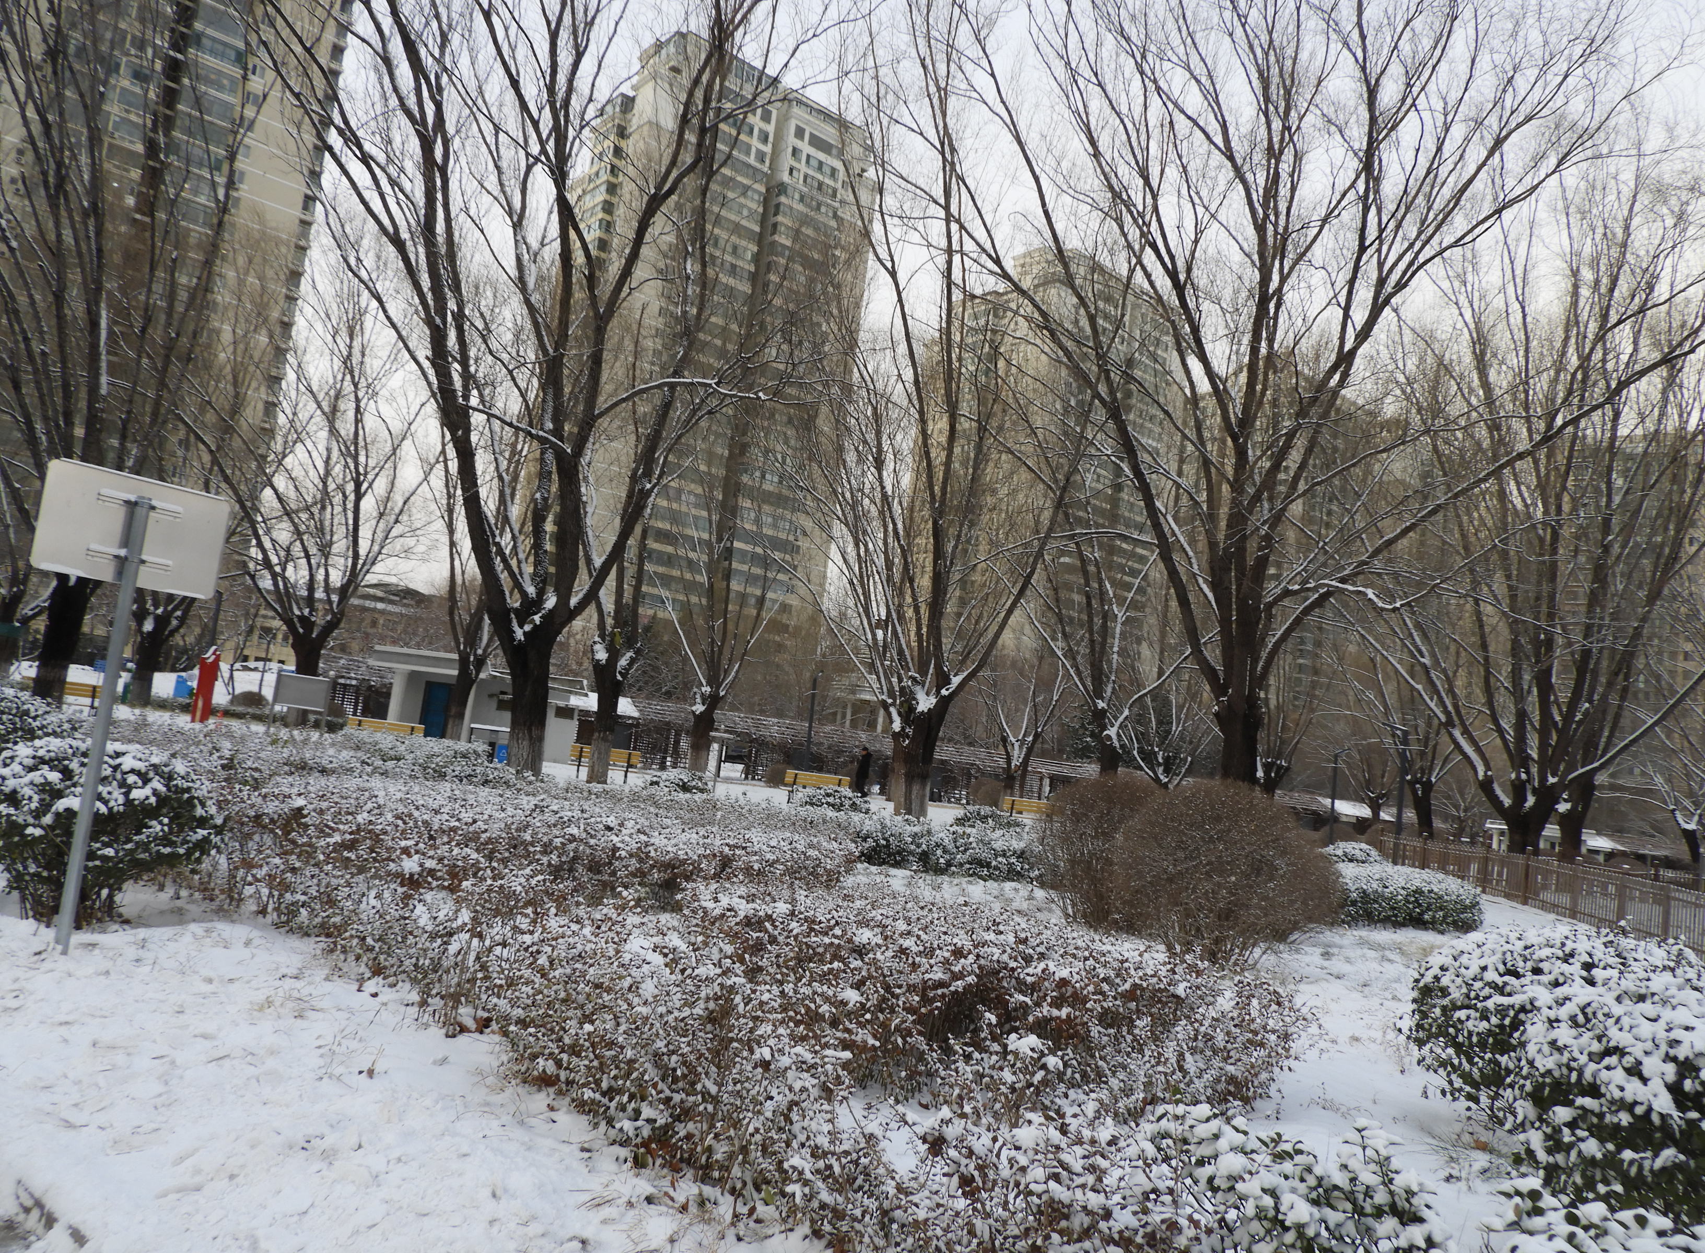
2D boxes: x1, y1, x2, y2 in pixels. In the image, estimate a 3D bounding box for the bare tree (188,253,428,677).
[{"bbox_3d":[-19.332,-4.037,42.000,7.400,15.200,7.200,10,-7,-24],"label":"bare tree"}]

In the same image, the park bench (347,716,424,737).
[{"bbox_3d":[-10.768,2.646,27.241,1.650,0.800,0.600,8,-6,-11],"label":"park bench"}]

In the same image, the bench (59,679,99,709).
[{"bbox_3d":[-20.910,1.924,31.400,1.820,0.820,0.580,11,-7,-33],"label":"bench"}]

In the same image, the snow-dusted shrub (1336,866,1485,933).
[{"bbox_3d":[8.414,4.191,18.440,2.450,0.770,1.900,4,-7,25],"label":"snow-dusted shrub"}]

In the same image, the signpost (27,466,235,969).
[{"bbox_3d":[-3.922,0.437,6.193,0.120,2.470,0.870,1,-8,44],"label":"signpost"}]

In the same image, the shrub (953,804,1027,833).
[{"bbox_3d":[2.945,4.251,25.500,1.600,0.650,1.500,6,-6,6],"label":"shrub"}]

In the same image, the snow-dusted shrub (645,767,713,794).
[{"bbox_3d":[-4.136,3.656,28.235,1.450,0.680,1.350,8,-6,-7],"label":"snow-dusted shrub"}]

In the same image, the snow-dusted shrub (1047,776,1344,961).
[{"bbox_3d":[3.593,2.486,12.487,2.750,1.700,2.400,5,-6,17],"label":"snow-dusted shrub"}]

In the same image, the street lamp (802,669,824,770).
[{"bbox_3d":[-1.379,3.599,41.213,0.550,4.150,0.300,7,-6,0],"label":"street lamp"}]

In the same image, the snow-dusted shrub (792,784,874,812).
[{"bbox_3d":[-0.496,4.041,27.500,1.850,0.660,1.600,7,-6,-1],"label":"snow-dusted shrub"}]

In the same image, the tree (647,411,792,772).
[{"bbox_3d":[-3.849,-0.727,35.054,3.900,10.800,3.900,7,-6,0],"label":"tree"}]

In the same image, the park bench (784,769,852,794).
[{"bbox_3d":[-0.877,4.136,29.441,1.650,0.800,0.600,9,-6,-14],"label":"park bench"}]

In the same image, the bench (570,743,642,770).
[{"bbox_3d":[-6.319,3.549,30.200,1.760,0.820,0.580,8,-6,-12],"label":"bench"}]

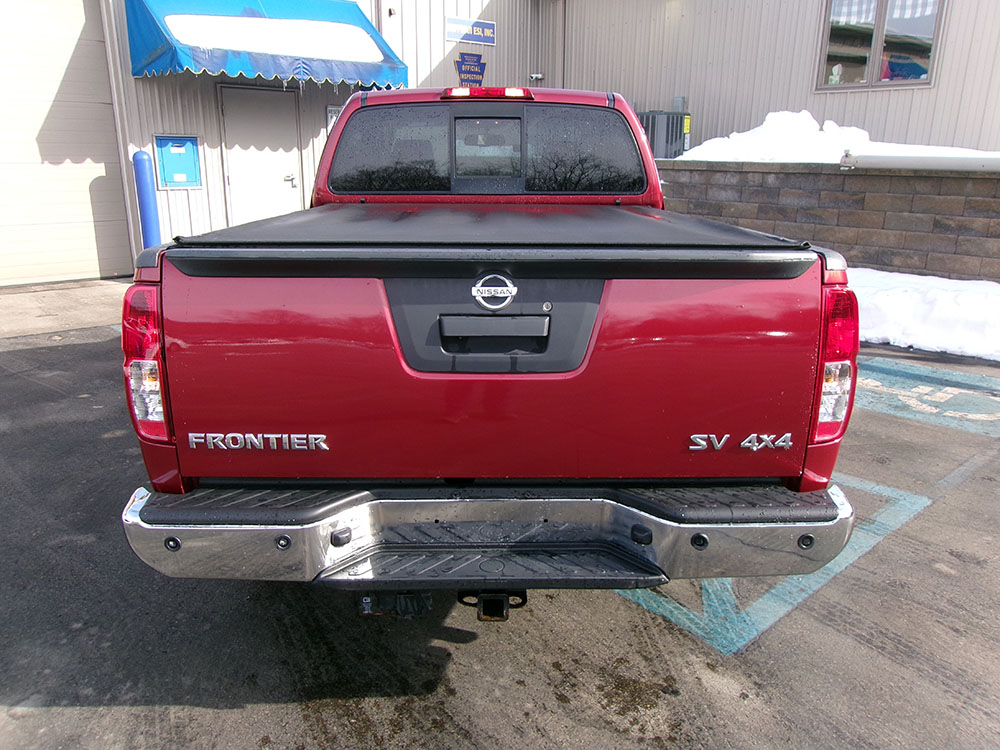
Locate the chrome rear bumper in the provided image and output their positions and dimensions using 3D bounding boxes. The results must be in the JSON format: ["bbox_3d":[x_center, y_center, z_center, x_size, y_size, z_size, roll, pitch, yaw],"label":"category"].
[{"bbox_3d":[-0.020,0.382,1.937,1.775,0.196,0.237,0,16,-1],"label":"chrome rear bumper"}]

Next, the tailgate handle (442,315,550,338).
[{"bbox_3d":[-0.013,-0.119,1.886,0.264,0.056,0.035,0,16,-1],"label":"tailgate handle"}]

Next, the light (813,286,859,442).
[{"bbox_3d":[0.837,-0.038,1.990,0.124,0.400,0.140,0,16,-1],"label":"light"}]

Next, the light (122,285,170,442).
[{"bbox_3d":[-0.864,-0.040,1.952,0.124,0.400,0.140,0,16,-1],"label":"light"}]

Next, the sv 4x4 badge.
[{"bbox_3d":[0.616,0.172,1.992,0.263,0.042,0.011,0,16,-1],"label":"sv 4x4 badge"}]

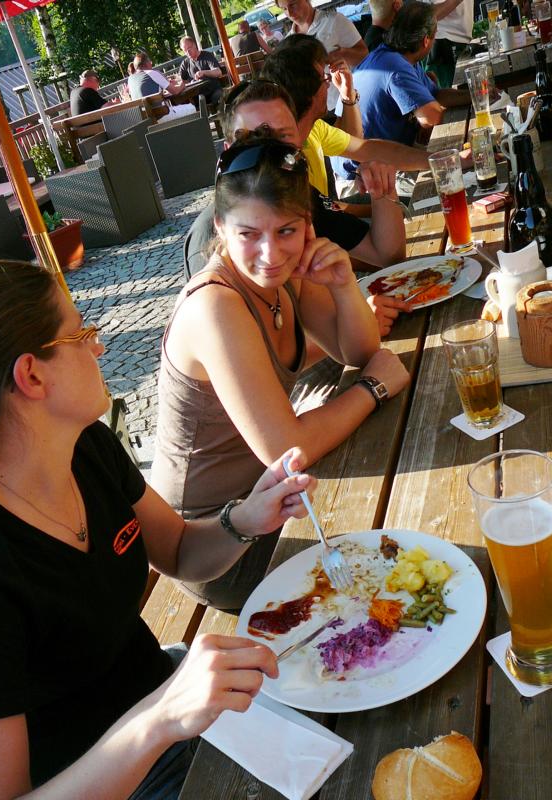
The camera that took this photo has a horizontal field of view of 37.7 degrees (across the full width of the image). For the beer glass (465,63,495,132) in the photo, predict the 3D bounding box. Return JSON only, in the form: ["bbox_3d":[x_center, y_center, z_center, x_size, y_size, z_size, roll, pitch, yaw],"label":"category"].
[{"bbox_3d":[0.783,-1.132,3.081,0.082,0.238,0.082,-18,26,0],"label":"beer glass"}]

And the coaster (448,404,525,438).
[{"bbox_3d":[0.349,0.031,1.335,0.093,0.002,0.093,-24,27,-14],"label":"coaster"}]

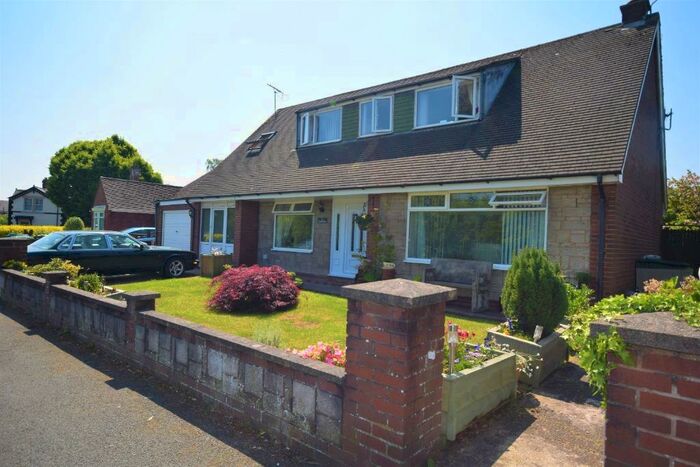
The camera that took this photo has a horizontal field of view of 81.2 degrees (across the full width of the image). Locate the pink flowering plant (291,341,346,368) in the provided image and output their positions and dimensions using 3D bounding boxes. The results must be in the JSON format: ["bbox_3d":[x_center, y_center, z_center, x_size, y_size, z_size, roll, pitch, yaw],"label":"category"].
[{"bbox_3d":[-0.282,1.074,3.349,0.520,0.280,0.300,2,0,38],"label":"pink flowering plant"}]

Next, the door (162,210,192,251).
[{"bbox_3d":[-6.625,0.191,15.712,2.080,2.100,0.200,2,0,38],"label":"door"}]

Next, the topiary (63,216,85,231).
[{"bbox_3d":[-11.139,-0.020,16.496,0.720,1.350,0.720,2,-1,35],"label":"topiary"}]

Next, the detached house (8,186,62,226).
[{"bbox_3d":[-46.620,-3.035,60.496,7.200,6.500,7.500,2,0,-41],"label":"detached house"}]

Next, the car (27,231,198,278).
[{"bbox_3d":[-6.494,0.588,10.746,1.840,1.340,4.900,2,-1,34],"label":"car"}]

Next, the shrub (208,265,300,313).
[{"bbox_3d":[-1.698,0.902,7.237,1.580,0.720,1.450,2,-1,0],"label":"shrub"}]

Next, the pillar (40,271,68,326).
[{"bbox_3d":[-4.448,0.969,6.172,0.290,0.800,0.260,2,0,38],"label":"pillar"}]

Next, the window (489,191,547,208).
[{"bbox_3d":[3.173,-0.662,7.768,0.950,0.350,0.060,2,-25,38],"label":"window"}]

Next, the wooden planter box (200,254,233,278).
[{"bbox_3d":[-4.128,1.018,12.640,0.540,0.640,0.580,2,0,38],"label":"wooden planter box"}]

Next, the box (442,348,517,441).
[{"bbox_3d":[0.819,1.155,3.171,0.500,0.410,1.040,2,-1,44],"label":"box"}]

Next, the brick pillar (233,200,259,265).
[{"bbox_3d":[-3.203,0.116,12.644,0.250,2.150,0.630,2,-1,39],"label":"brick pillar"}]

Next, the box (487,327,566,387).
[{"bbox_3d":[2.011,1.300,4.579,0.560,0.400,1.030,2,0,43],"label":"box"}]

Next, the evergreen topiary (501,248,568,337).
[{"bbox_3d":[1.919,0.592,4.273,0.640,0.930,0.640,2,-1,25],"label":"evergreen topiary"}]

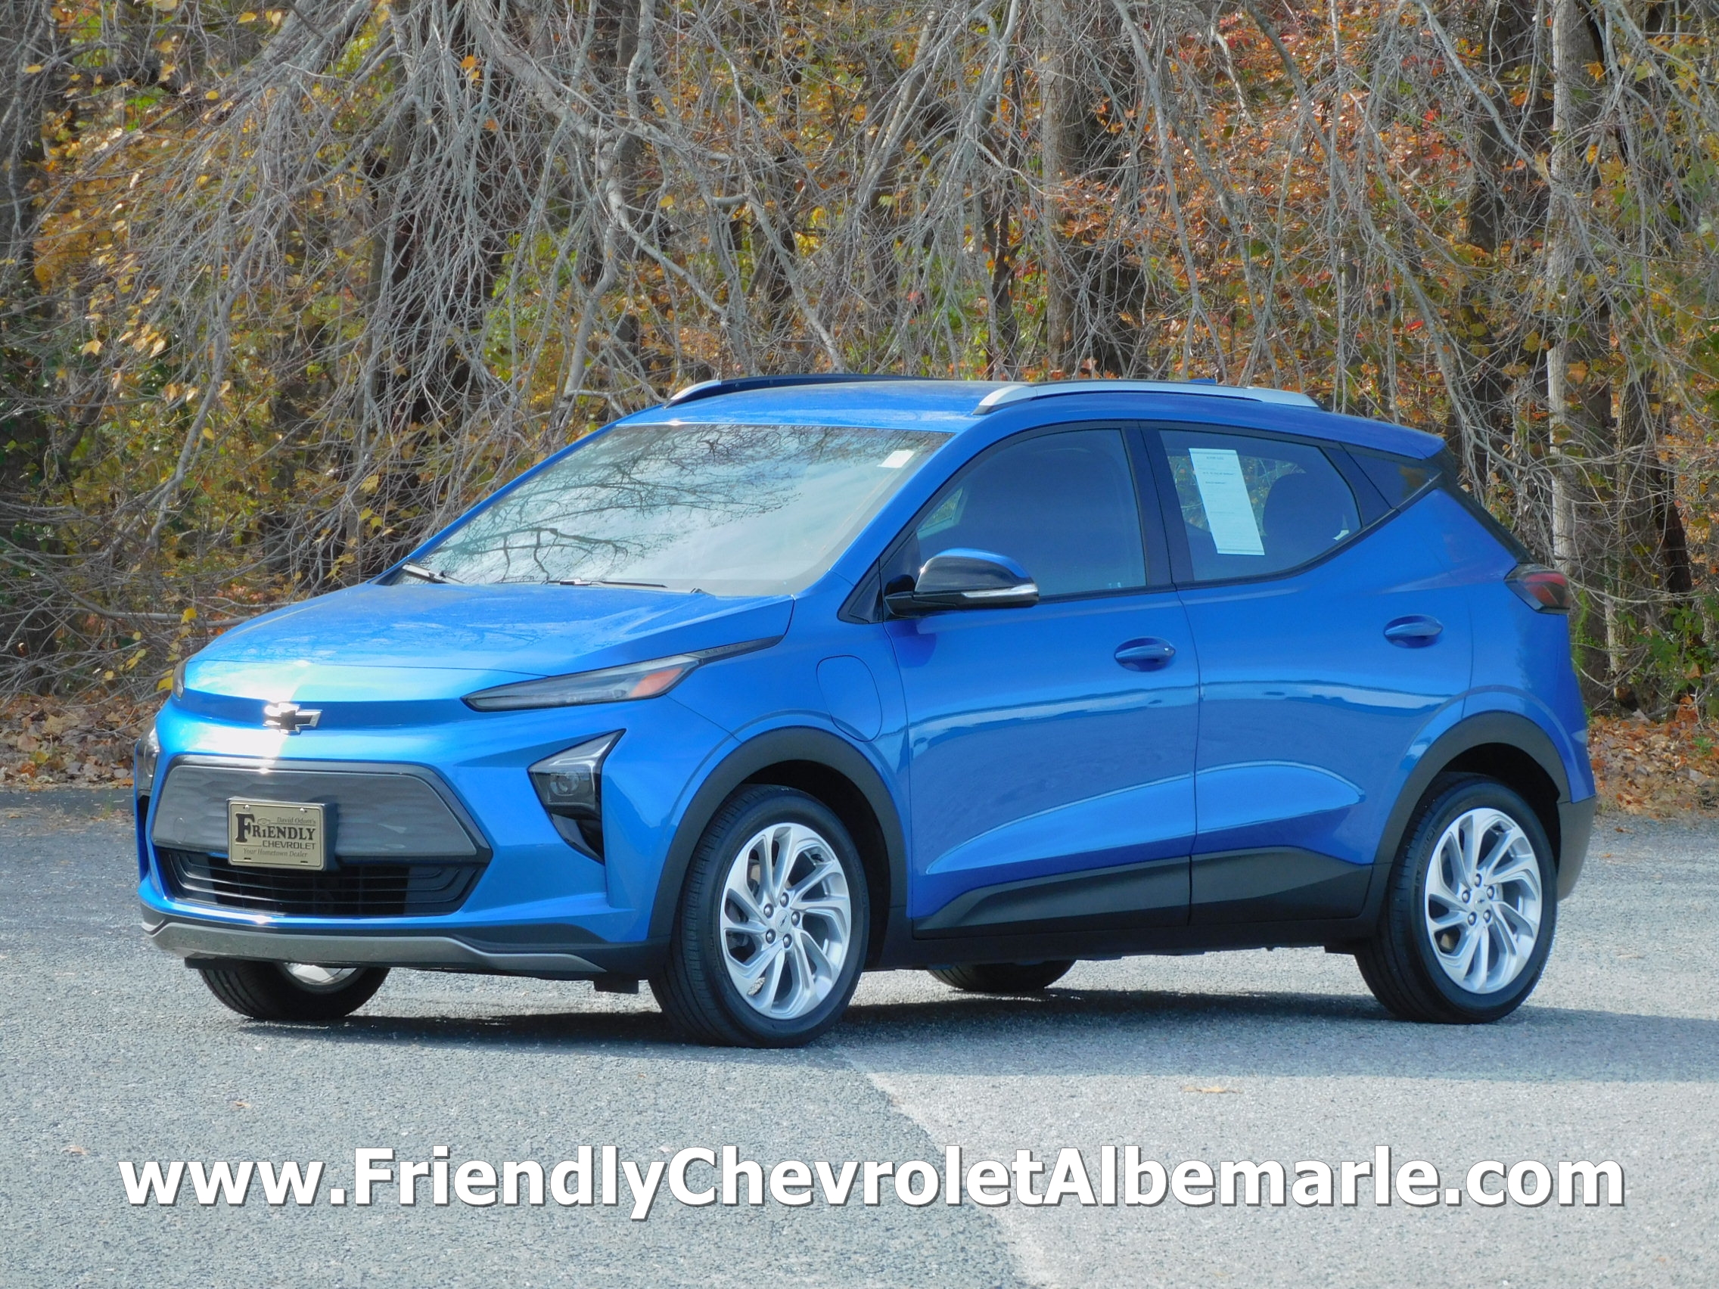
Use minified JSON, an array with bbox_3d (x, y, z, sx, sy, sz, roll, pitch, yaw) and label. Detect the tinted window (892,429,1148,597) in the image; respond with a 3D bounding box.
[{"bbox_3d":[0.366,-0.326,32.615,0.970,0.410,0.060,0,-19,-46],"label":"tinted window"}]

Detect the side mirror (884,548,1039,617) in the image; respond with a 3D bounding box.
[{"bbox_3d":[0.240,-0.147,32.104,0.240,0.170,0.280,2,2,41],"label":"side mirror"}]

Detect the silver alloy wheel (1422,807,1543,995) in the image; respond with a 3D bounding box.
[{"bbox_3d":[1.504,0.642,33.897,0.190,0.469,0.469,3,2,41],"label":"silver alloy wheel"}]

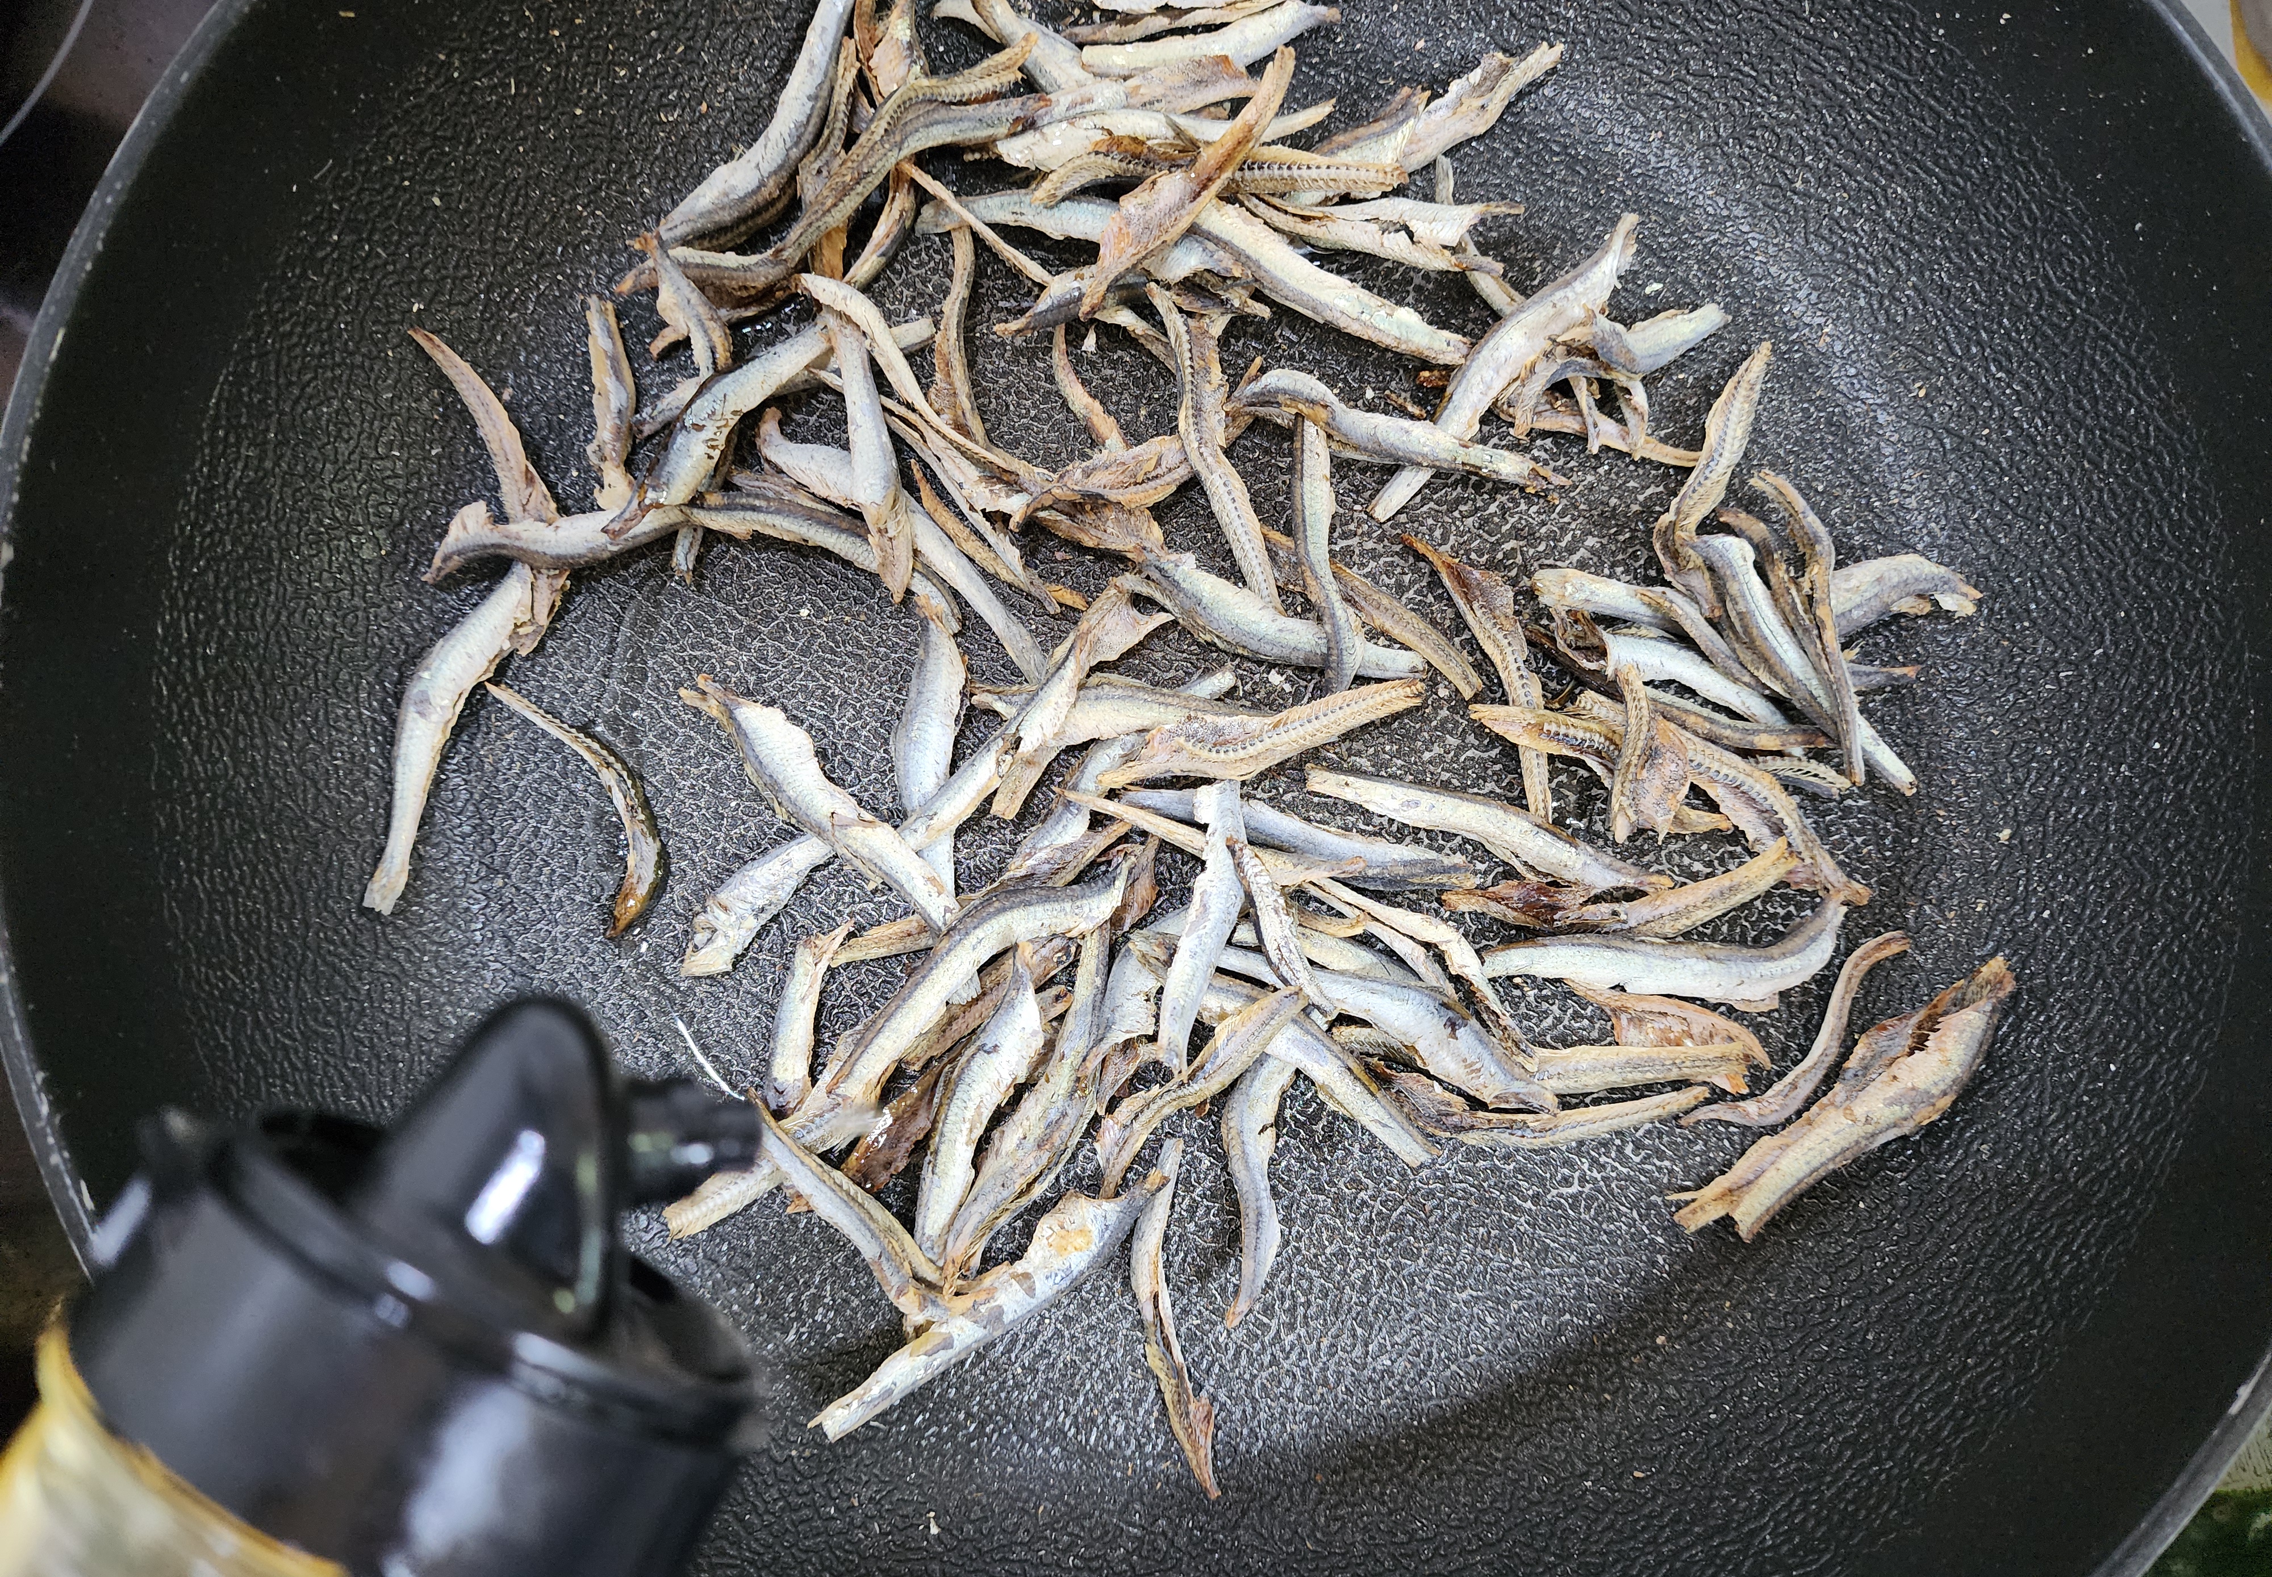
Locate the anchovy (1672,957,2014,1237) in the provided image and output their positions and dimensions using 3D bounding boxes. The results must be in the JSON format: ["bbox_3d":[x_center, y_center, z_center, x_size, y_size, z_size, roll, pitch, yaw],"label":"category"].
[{"bbox_3d":[0.094,0.041,0.196,0.055,0.008,0.014,-34,84,-2],"label":"anchovy"}]

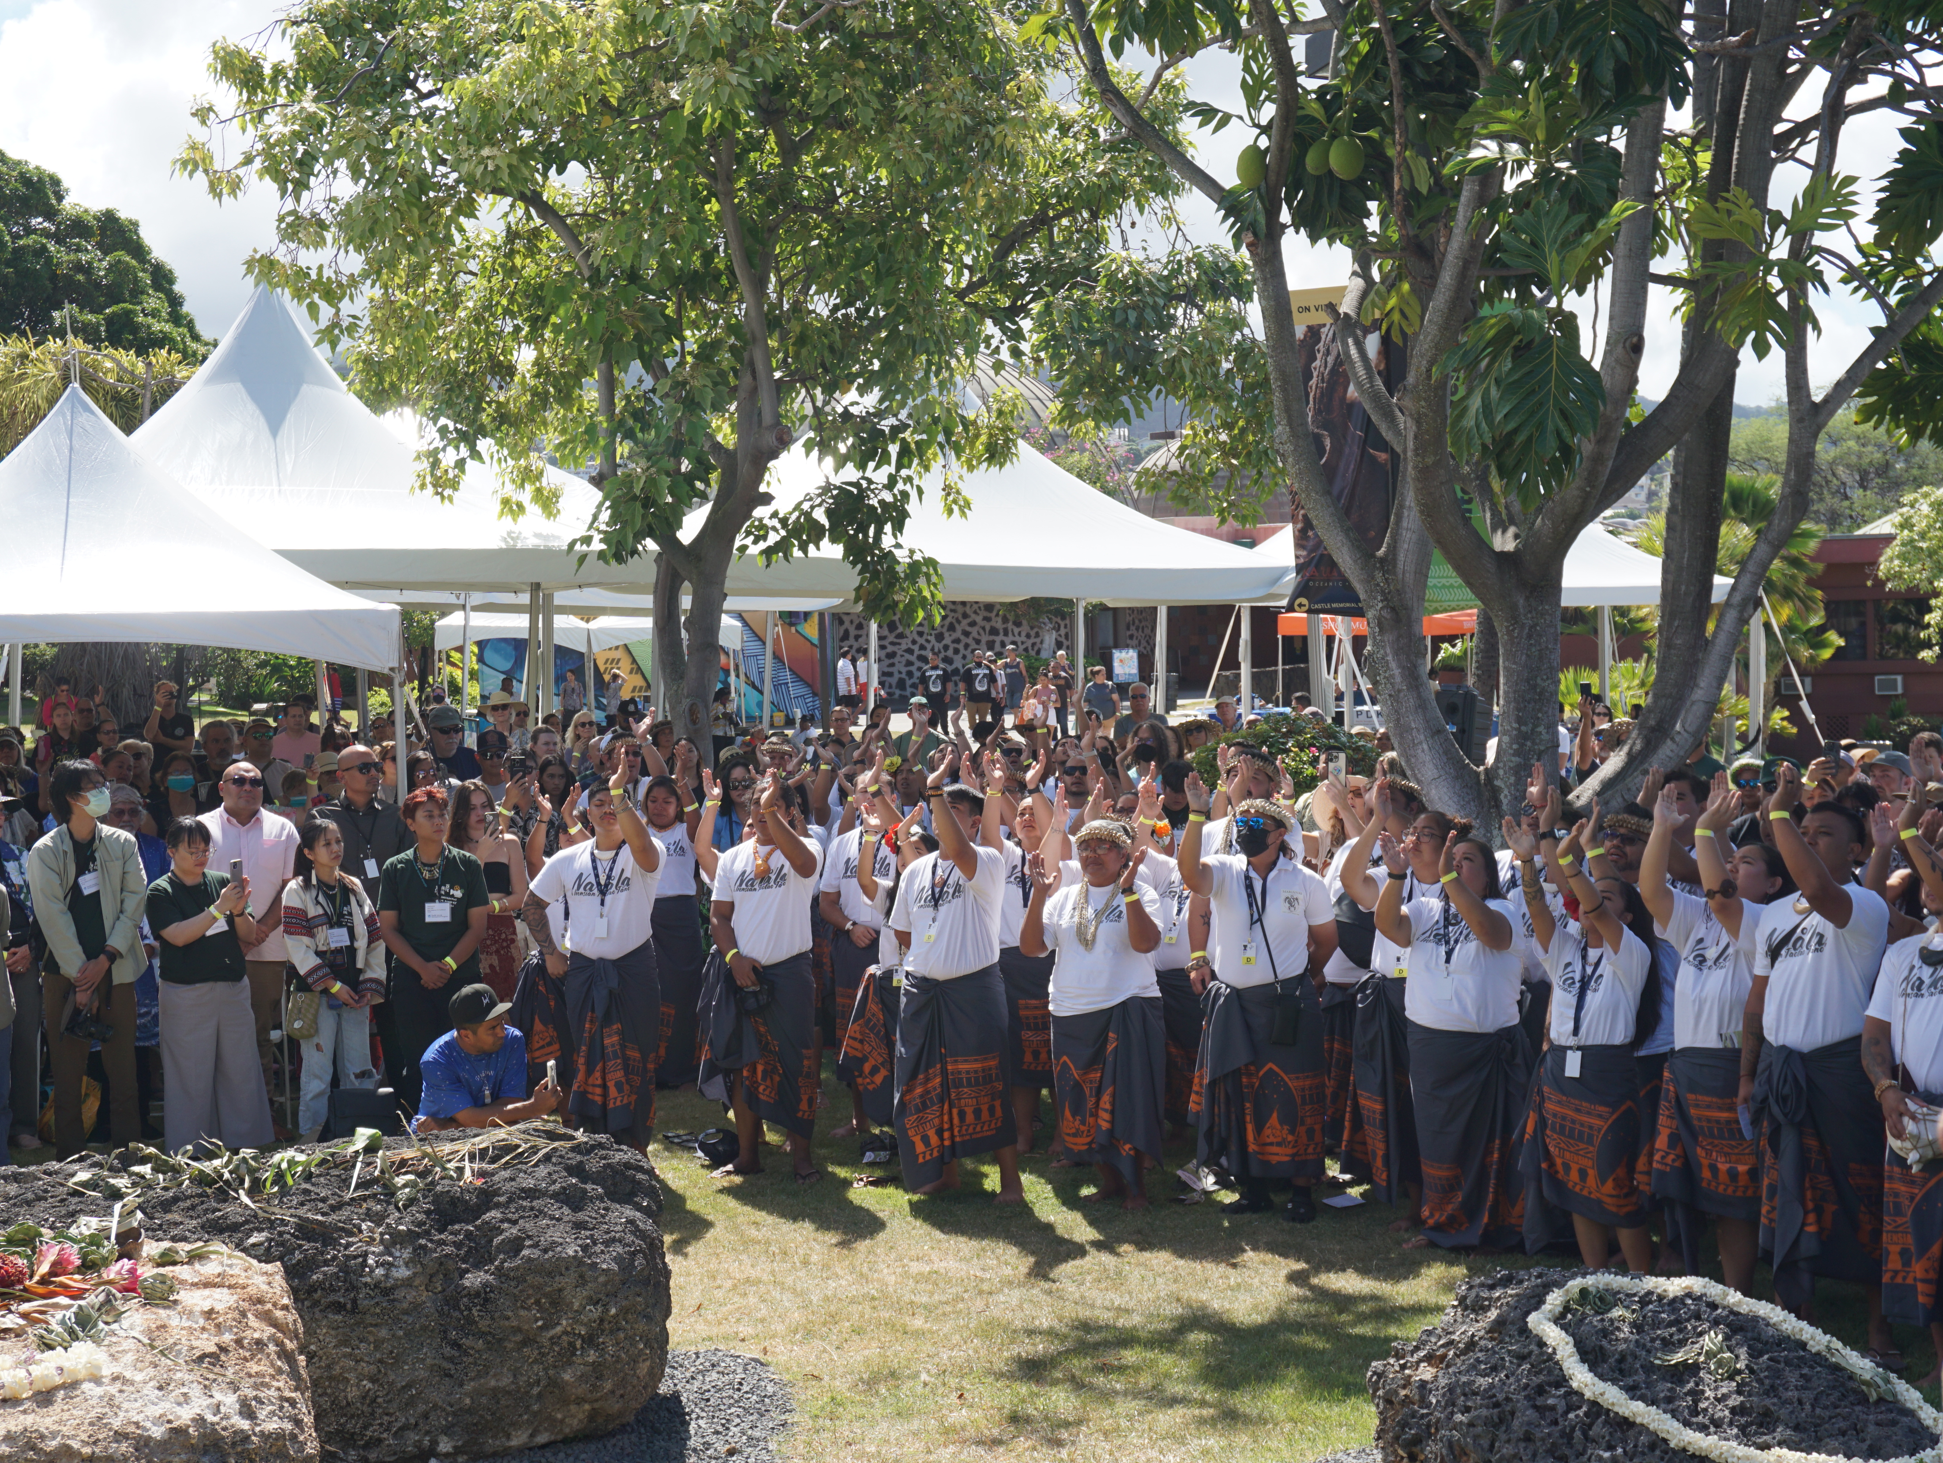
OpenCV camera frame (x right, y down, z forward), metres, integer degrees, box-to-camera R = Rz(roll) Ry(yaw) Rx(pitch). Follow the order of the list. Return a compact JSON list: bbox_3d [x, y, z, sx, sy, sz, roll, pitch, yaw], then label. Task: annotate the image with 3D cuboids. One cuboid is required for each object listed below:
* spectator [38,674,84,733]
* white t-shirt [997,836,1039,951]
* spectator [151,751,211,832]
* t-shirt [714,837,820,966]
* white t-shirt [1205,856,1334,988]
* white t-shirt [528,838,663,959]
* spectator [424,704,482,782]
[{"bbox_3d":[-10.065,0.290,31.000,0.480,1.720,0.330,-1,2,-20],"label":"spectator"},{"bbox_3d":[0.234,0.751,13.000,0.470,0.540,0.290,0,2,9],"label":"white t-shirt"},{"bbox_3d":[-4.088,0.917,14.500,0.460,1.630,0.310,0,0,-18],"label":"spectator"},{"bbox_3d":[-0.892,0.742,12.250,0.460,0.570,0.310,0,0,14],"label":"t-shirt"},{"bbox_3d":[1.260,0.811,11.950,0.550,0.600,0.320,0,2,12],"label":"white t-shirt"},{"bbox_3d":[-1.643,0.734,12.300,0.570,0.550,0.320,0,2,-3],"label":"white t-shirt"},{"bbox_3d":[-3.032,0.805,16.500,0.550,1.860,0.360,-1,3,-30],"label":"spectator"}]

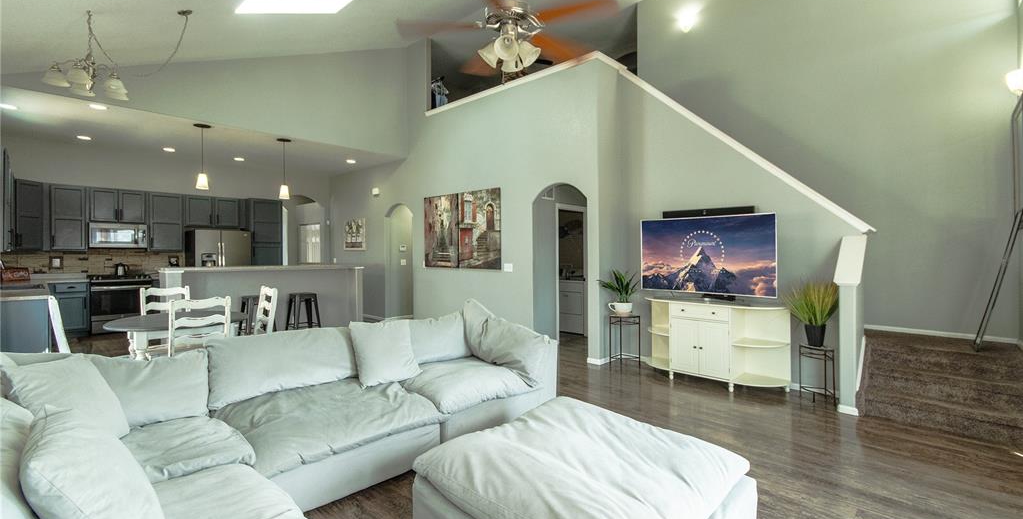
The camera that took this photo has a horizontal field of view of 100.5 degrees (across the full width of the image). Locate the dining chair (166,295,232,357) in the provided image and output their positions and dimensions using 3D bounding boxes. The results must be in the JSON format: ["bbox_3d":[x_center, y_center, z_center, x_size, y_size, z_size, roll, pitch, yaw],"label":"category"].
[{"bbox_3d":[-2.455,0.788,3.310,0.530,1.000,0.450,1,1,42],"label":"dining chair"}]

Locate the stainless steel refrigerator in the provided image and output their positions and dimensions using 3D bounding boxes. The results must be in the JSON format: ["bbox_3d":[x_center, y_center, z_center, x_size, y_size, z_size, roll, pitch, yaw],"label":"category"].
[{"bbox_3d":[-5.771,0.348,8.376,0.780,1.780,0.920,1,1,42],"label":"stainless steel refrigerator"}]

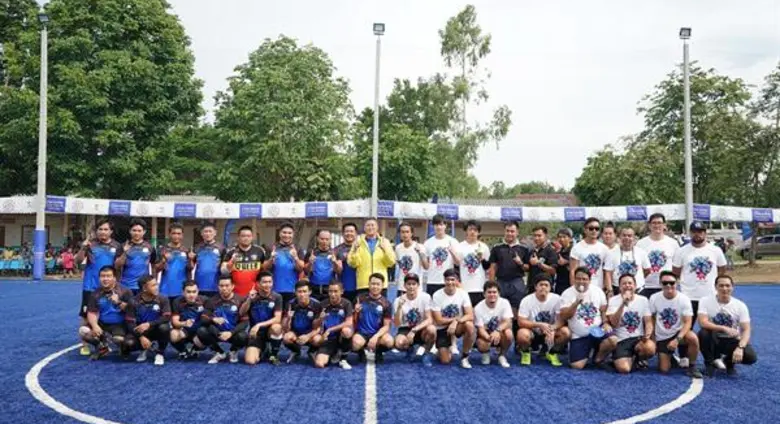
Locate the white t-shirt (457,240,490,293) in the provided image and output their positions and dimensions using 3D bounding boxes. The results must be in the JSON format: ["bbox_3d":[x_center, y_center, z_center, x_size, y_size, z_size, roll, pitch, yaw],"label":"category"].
[{"bbox_3d":[1.094,0.714,7.950,0.450,0.680,0.280,0,-2,7],"label":"white t-shirt"}]

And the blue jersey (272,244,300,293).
[{"bbox_3d":[-1.335,0.736,7.900,0.420,0.630,0.280,1,-2,-7],"label":"blue jersey"}]

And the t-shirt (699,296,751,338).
[{"bbox_3d":[3.832,1.209,6.950,0.530,0.481,0.360,0,-2,25],"label":"t-shirt"}]

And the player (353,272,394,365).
[{"bbox_3d":[-0.199,1.275,7.437,0.520,1.064,0.680,0,-2,-1],"label":"player"}]

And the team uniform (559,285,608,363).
[{"bbox_3d":[2.270,1.304,7.080,0.560,0.916,0.480,0,-2,12],"label":"team uniform"}]

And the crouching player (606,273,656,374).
[{"bbox_3d":[2.826,1.262,7.070,0.557,1.087,0.680,0,-2,10],"label":"crouching player"}]

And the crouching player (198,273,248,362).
[{"bbox_3d":[-2.048,1.284,7.466,0.600,1.027,0.660,1,-2,-12],"label":"crouching player"}]

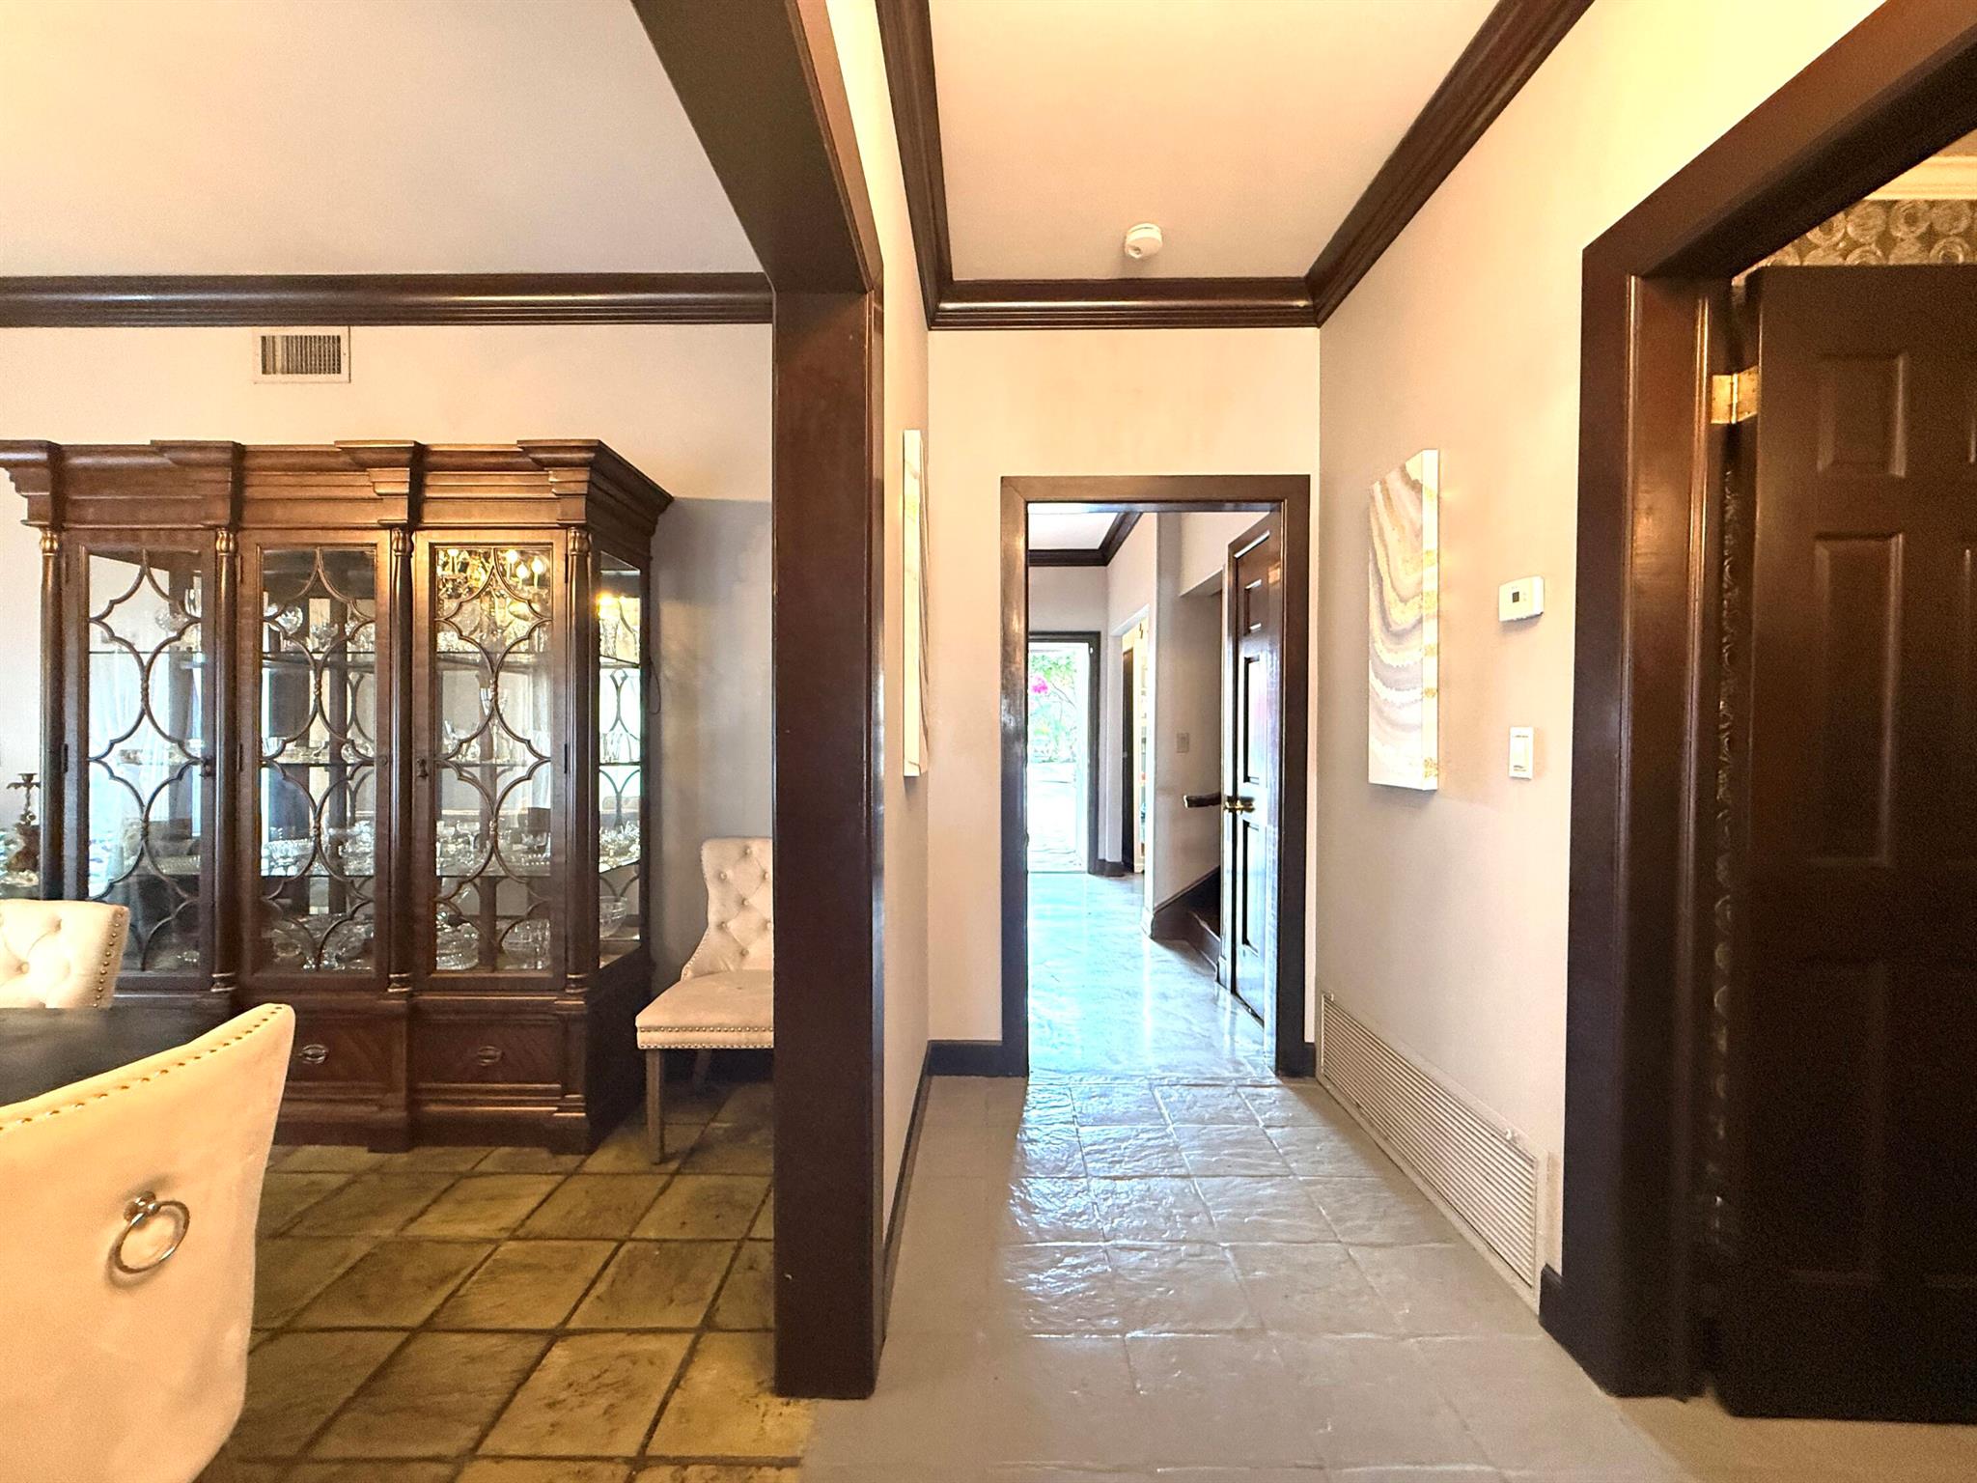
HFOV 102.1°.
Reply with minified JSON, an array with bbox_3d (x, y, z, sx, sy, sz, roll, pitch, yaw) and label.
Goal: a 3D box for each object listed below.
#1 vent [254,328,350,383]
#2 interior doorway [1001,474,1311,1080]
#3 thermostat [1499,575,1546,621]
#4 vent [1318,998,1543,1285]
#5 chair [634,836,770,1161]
[{"bbox_3d":[-2.404,-1.355,2.803,0.344,0.195,0.020,0,1,0],"label":"vent"},{"bbox_3d":[0.596,0.126,2.930,1.107,2.165,0.150,0,1,0],"label":"interior doorway"},{"bbox_3d":[1.172,-0.313,1.758,0.026,0.080,0.114,0,1,0],"label":"thermostat"},{"bbox_3d":[1.177,1.029,2.301,0.020,0.310,1.135,0,1,0],"label":"vent"},{"bbox_3d":[-0.755,0.777,2.559,0.490,0.875,0.560,0,1,0],"label":"chair"}]

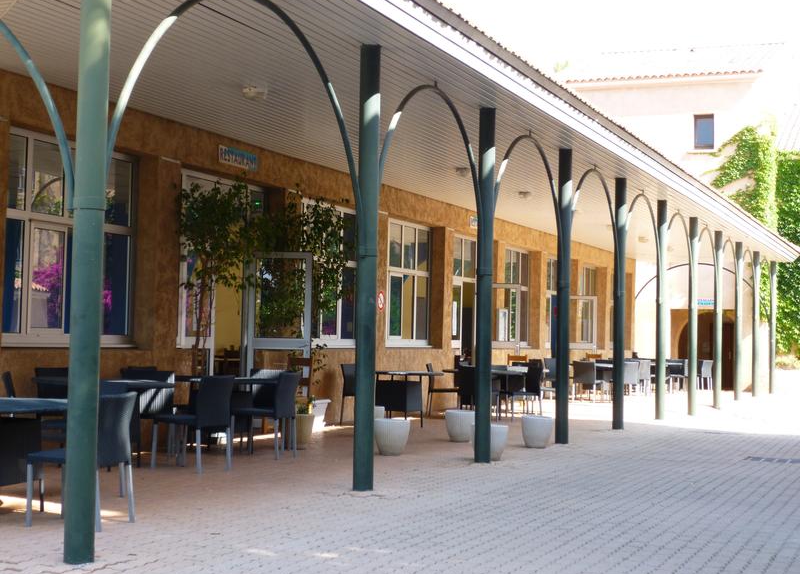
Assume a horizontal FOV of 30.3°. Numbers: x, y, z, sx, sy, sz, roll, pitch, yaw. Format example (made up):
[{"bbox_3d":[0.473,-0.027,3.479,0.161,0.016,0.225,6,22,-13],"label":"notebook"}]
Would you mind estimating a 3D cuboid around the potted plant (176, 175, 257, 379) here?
[{"bbox_3d":[-1.971,0.266,15.874,0.800,2.872,0.820,1,-2,0],"label":"potted plant"}]

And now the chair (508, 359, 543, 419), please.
[{"bbox_3d":[1.916,1.564,22.400,0.530,0.900,0.450,2,-2,-16],"label":"chair"}]

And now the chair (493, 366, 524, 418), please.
[{"bbox_3d":[1.755,1.640,23.179,0.530,0.830,0.455,0,-2,20],"label":"chair"}]

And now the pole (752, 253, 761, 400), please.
[{"bbox_3d":[8.743,0.916,36.375,0.158,3.547,0.158,0,-2,20],"label":"pole"}]

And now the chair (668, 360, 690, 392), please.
[{"bbox_3d":[7.195,2.291,38.181,0.530,0.830,0.455,0,-2,20],"label":"chair"}]

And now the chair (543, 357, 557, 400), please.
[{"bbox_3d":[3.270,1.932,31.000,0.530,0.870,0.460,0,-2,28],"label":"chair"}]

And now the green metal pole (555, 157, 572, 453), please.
[{"bbox_3d":[1.979,0.121,17.847,0.158,3.535,0.158,0,-2,20],"label":"green metal pole"}]

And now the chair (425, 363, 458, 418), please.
[{"bbox_3d":[0.705,1.592,22.710,0.530,0.830,0.455,1,-2,9],"label":"chair"}]

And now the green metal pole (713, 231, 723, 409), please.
[{"bbox_3d":[6.498,0.682,30.200,0.158,3.610,0.158,0,-2,20],"label":"green metal pole"}]

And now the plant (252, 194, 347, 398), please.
[{"bbox_3d":[-1.184,0.335,17.844,0.980,2.911,1.050,1,-2,0],"label":"plant"}]

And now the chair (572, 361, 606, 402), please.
[{"bbox_3d":[4.014,2.013,31.500,0.470,0.860,0.560,0,-2,27],"label":"chair"}]

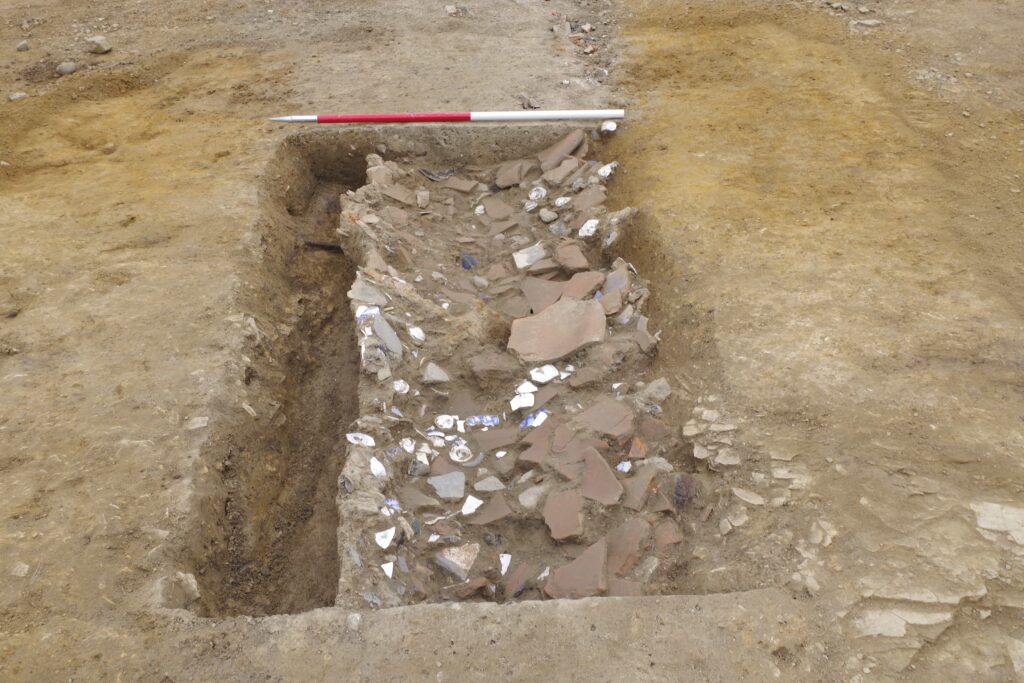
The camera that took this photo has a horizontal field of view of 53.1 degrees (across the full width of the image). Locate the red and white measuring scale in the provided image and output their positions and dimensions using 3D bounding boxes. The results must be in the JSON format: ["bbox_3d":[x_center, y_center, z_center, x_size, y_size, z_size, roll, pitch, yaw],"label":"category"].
[{"bbox_3d":[-0.210,-0.732,3.340,1.155,0.029,0.029,-1,37,0],"label":"red and white measuring scale"}]

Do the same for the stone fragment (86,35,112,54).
[{"bbox_3d":[-1.549,-1.114,3.846,0.095,0.055,0.080,-15,40,-17],"label":"stone fragment"}]

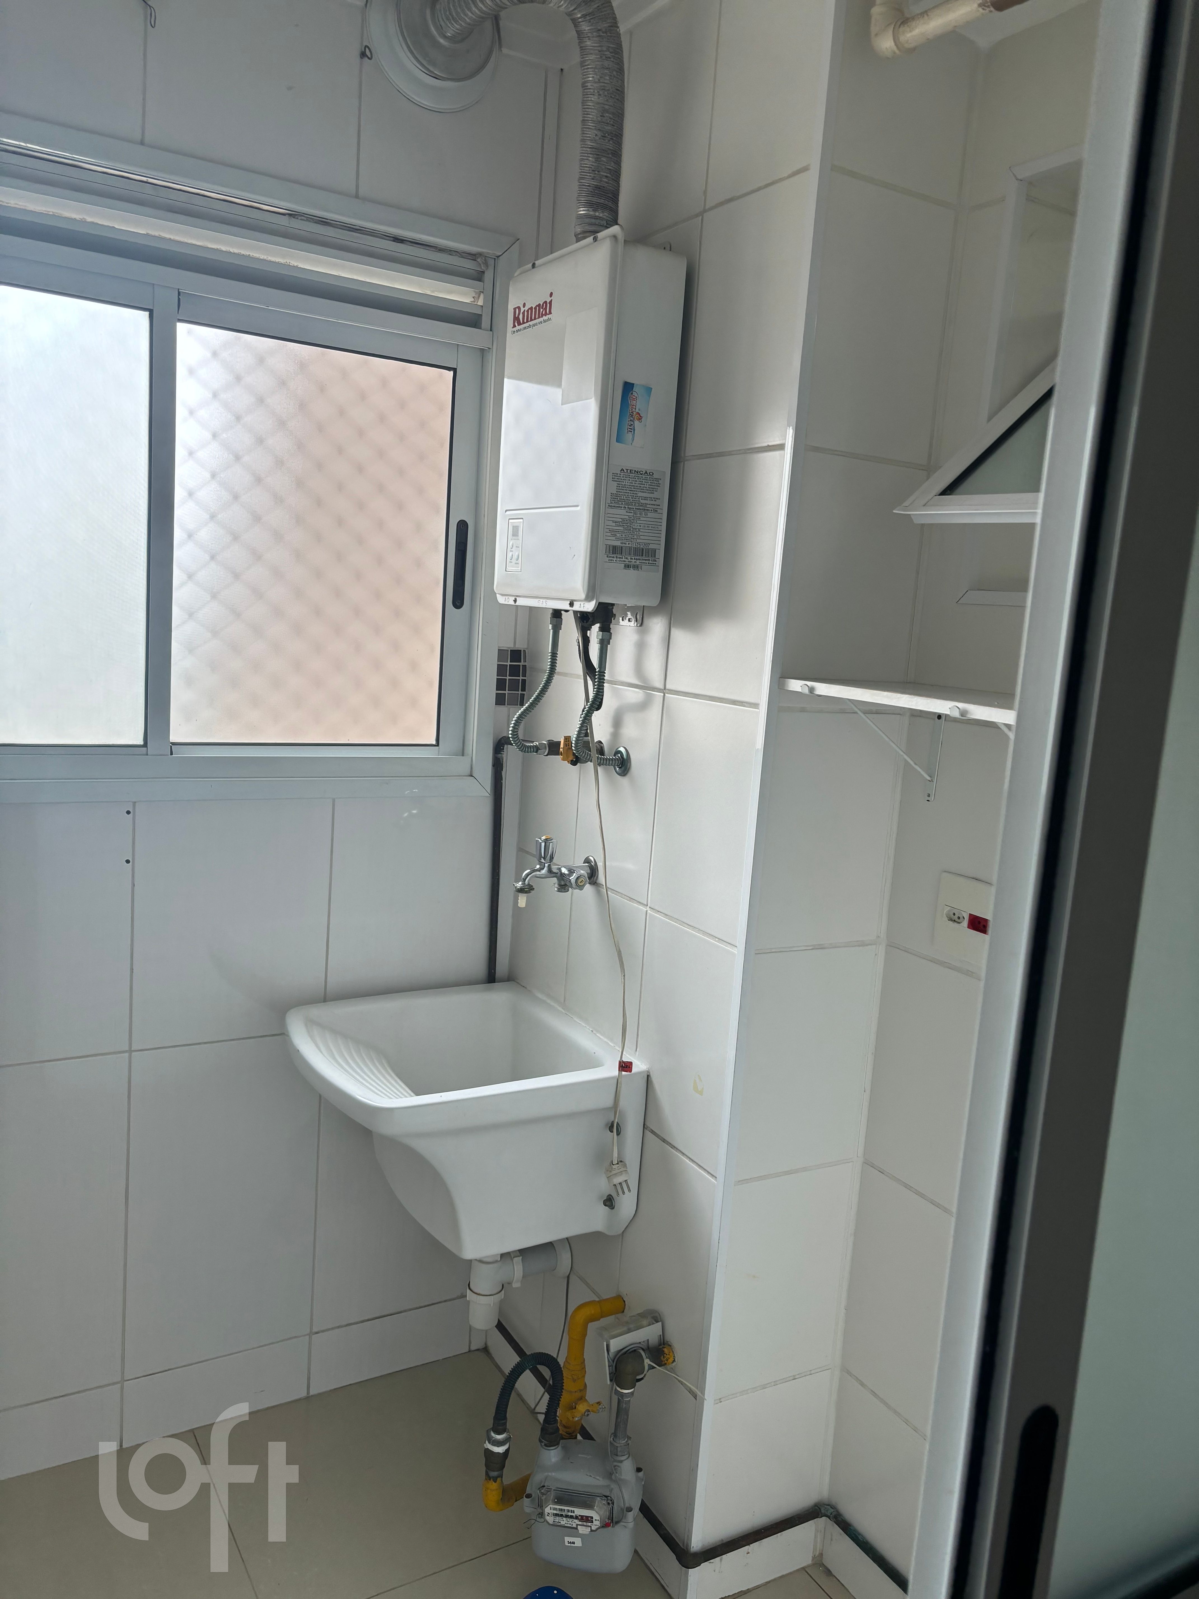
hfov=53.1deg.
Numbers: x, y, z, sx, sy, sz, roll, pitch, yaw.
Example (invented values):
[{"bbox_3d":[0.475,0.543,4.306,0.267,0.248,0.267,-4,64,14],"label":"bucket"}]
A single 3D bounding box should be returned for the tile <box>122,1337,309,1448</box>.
[{"bbox_3d":[-0.698,1.082,2.211,0.329,0.126,0.012,-1,10,-30],"label":"tile"}]

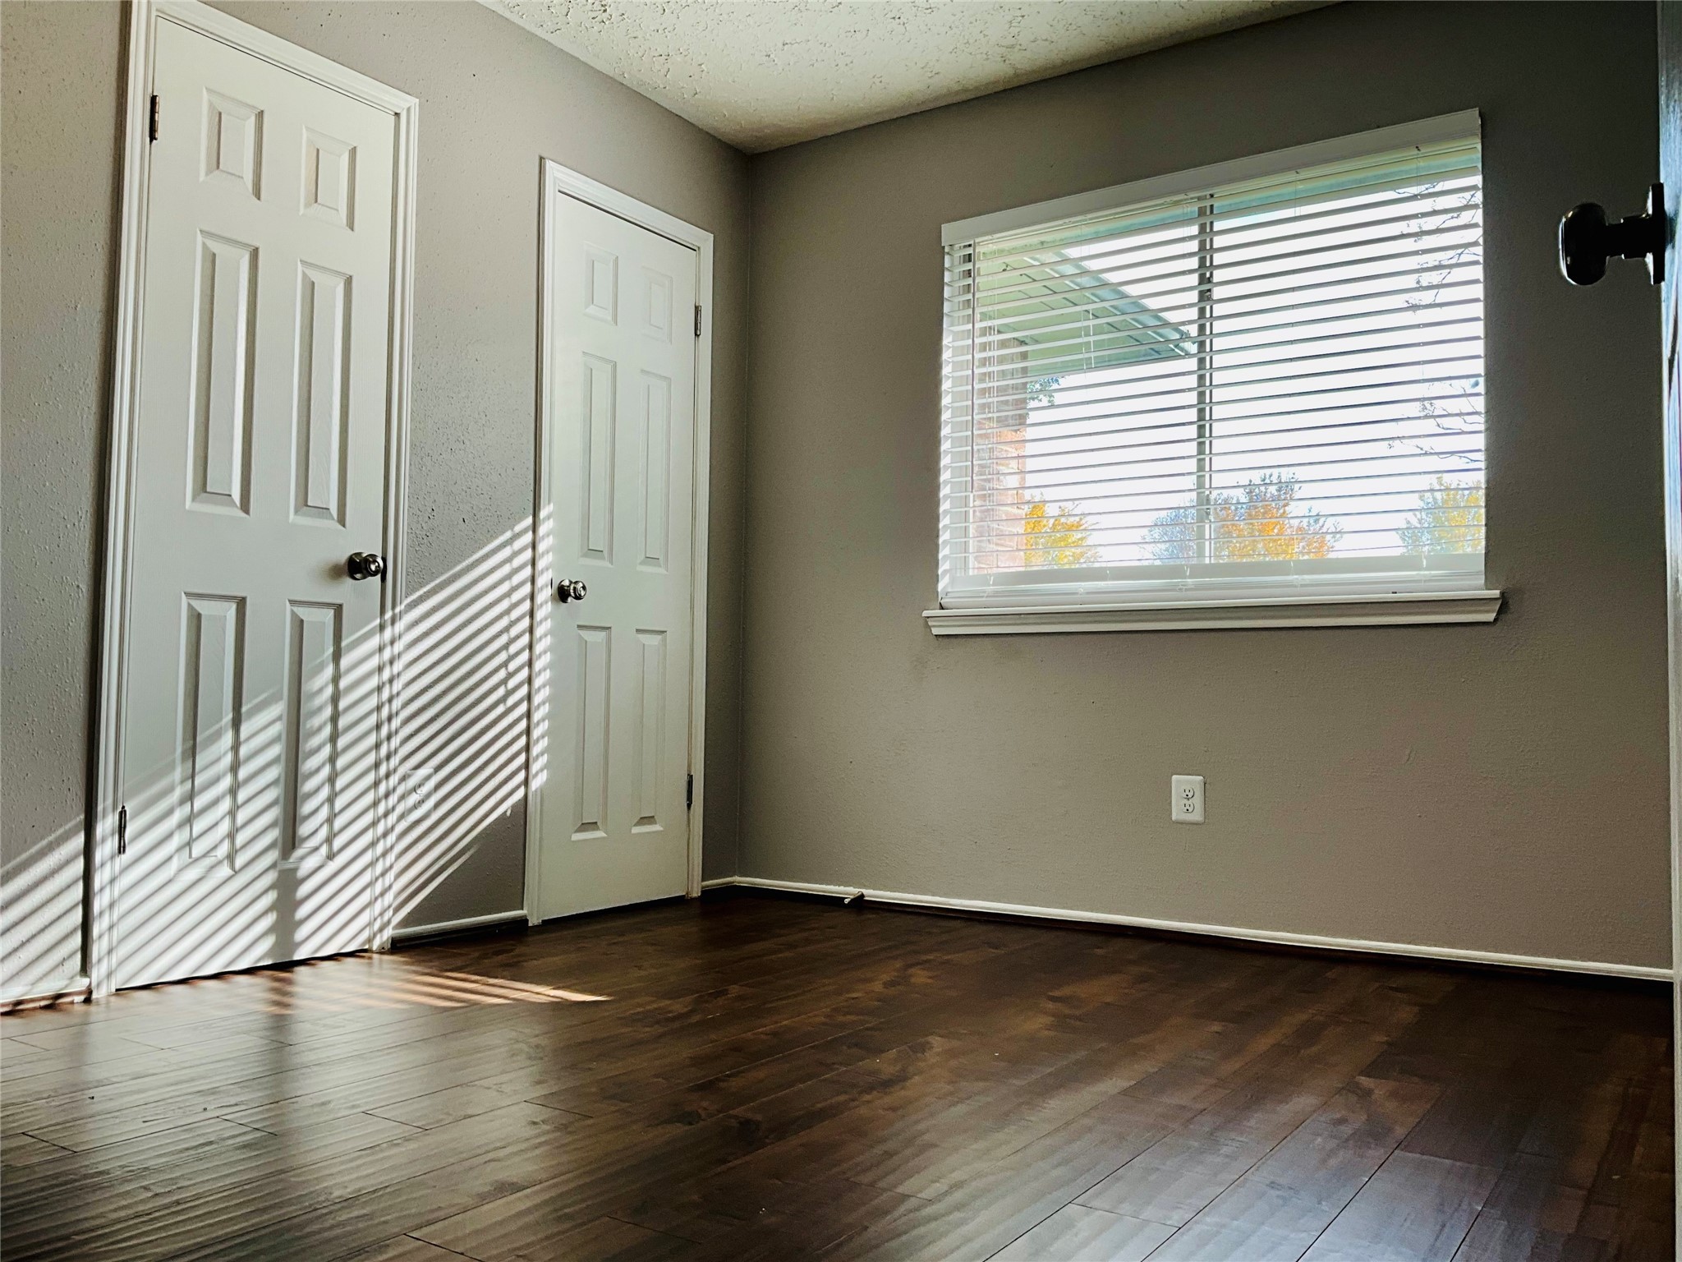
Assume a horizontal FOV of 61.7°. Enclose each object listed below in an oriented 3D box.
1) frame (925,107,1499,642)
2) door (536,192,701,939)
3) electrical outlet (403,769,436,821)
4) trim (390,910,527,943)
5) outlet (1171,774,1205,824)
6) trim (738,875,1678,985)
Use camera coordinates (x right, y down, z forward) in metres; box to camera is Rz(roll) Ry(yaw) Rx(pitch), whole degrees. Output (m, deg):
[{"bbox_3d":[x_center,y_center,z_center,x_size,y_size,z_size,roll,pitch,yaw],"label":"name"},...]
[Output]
[{"bbox_3d":[0.940,-0.629,3.835,1.570,1.250,0.130,-1,-4,34],"label":"frame"},{"bbox_3d":[-0.651,-0.207,4.176,0.040,2.030,0.610,-1,-4,34],"label":"door"},{"bbox_3d":[-1.051,0.410,3.520,0.010,0.124,0.085,-1,-4,34],"label":"electrical outlet"},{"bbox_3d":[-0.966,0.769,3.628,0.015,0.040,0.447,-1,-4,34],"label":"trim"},{"bbox_3d":[0.925,0.451,3.760,0.085,0.124,0.010,-1,-4,34],"label":"outlet"},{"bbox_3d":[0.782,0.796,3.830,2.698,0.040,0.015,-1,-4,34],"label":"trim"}]

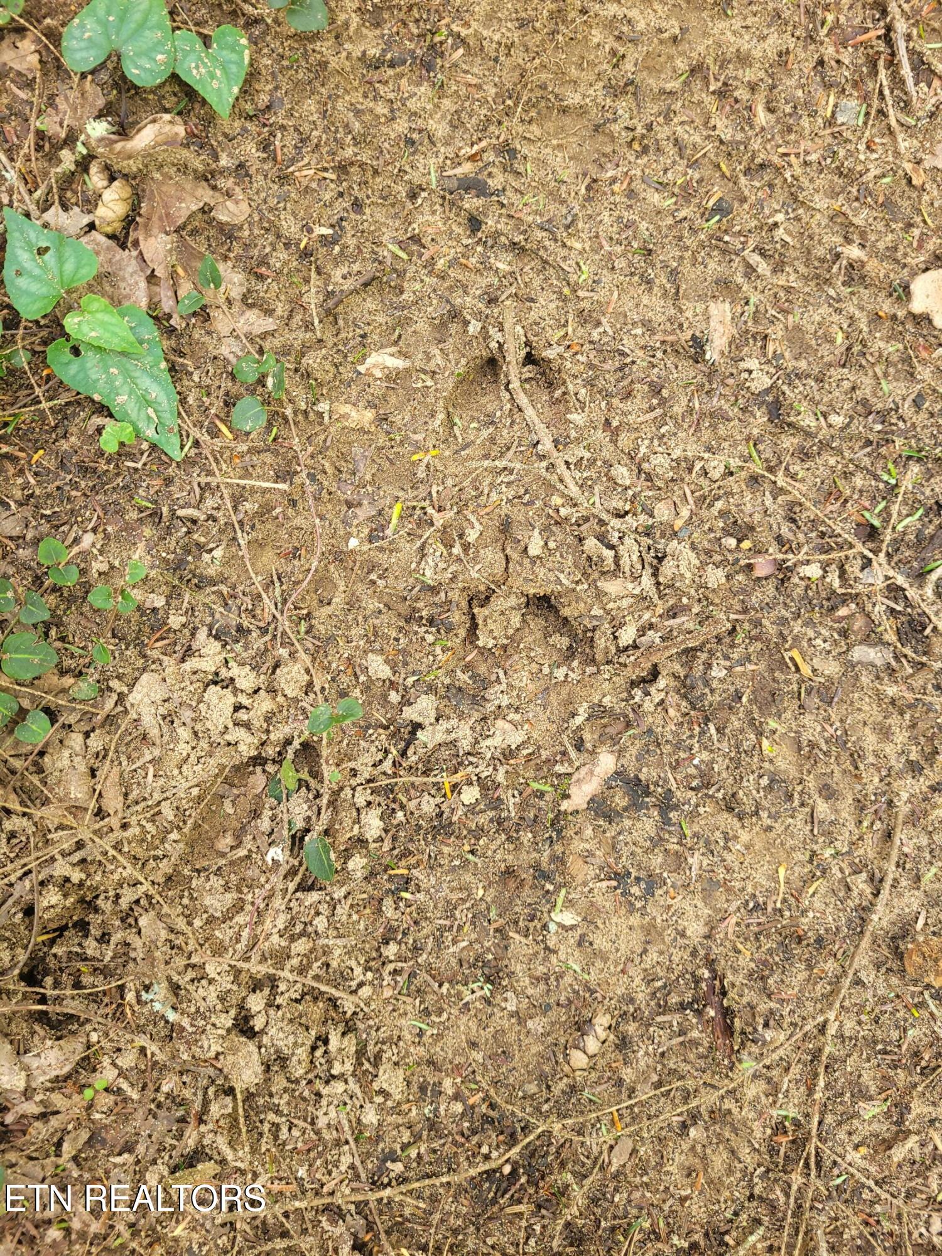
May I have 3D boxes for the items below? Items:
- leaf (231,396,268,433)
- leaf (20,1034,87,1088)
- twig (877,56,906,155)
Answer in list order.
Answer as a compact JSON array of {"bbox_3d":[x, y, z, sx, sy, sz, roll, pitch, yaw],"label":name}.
[{"bbox_3d":[-0.117,-0.112,0.496,0.019,0.004,0.021,-23,79,-5],"label":"leaf"},{"bbox_3d":[-0.192,0.199,0.433,0.032,0.007,0.015,-30,80,-6],"label":"leaf"},{"bbox_3d":[0.279,-0.349,0.628,0.006,0.004,0.076,-6,79,-1],"label":"twig"}]

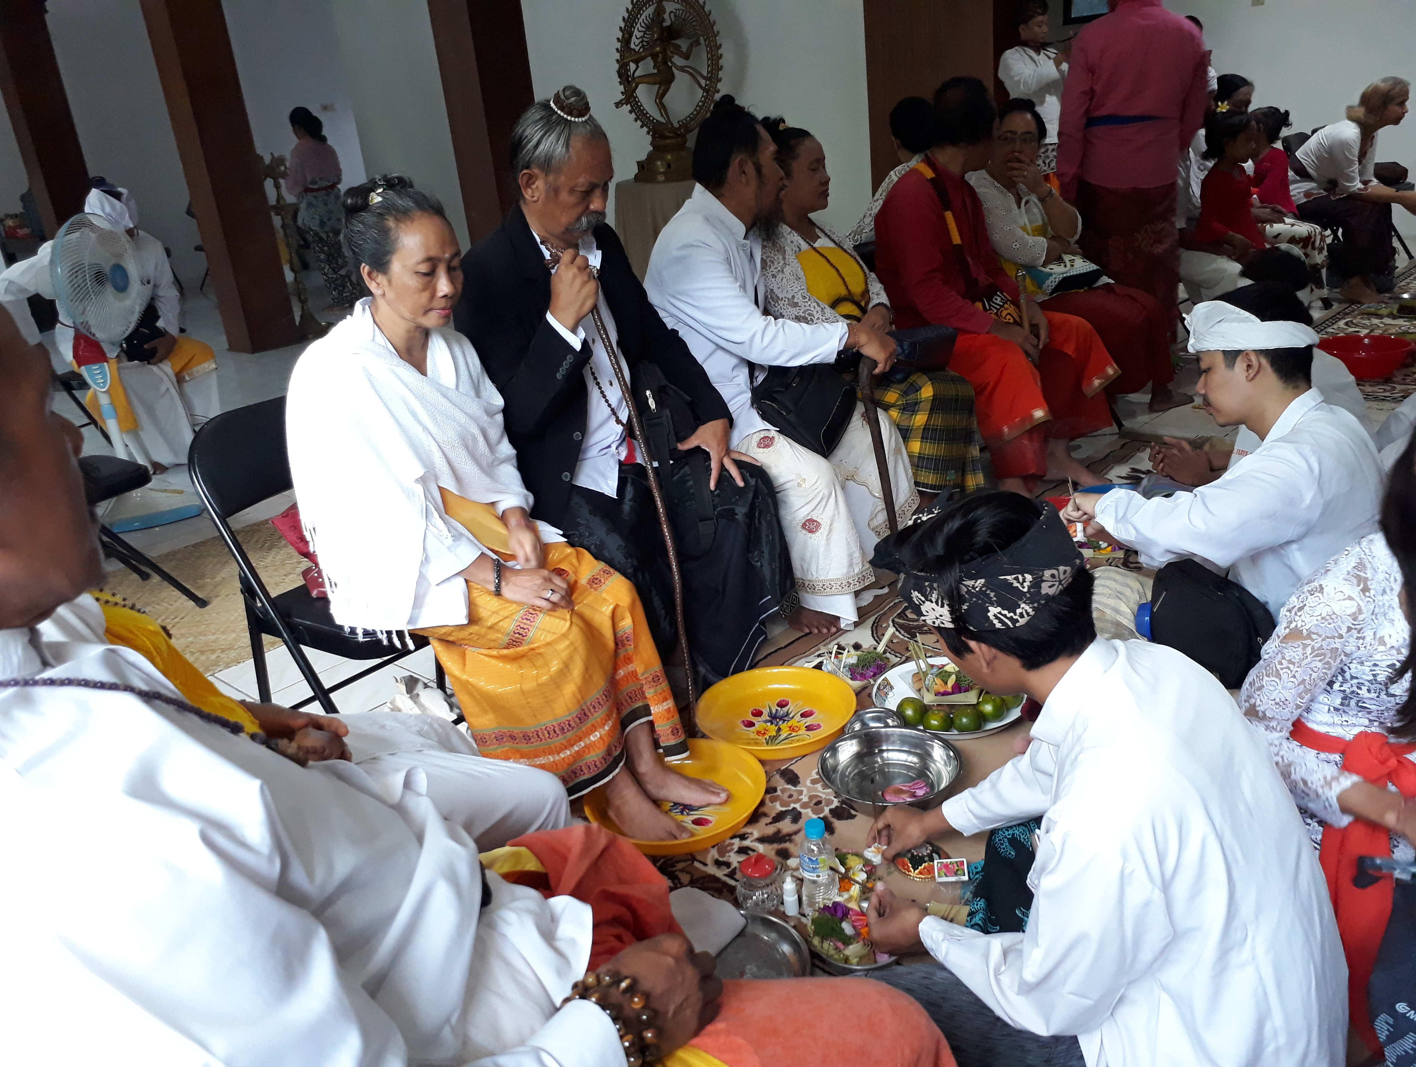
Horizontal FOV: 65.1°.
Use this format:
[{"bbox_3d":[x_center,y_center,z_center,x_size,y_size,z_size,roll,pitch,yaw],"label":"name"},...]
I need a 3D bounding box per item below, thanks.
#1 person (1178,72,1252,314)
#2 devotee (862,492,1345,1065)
[{"bbox_3d":[2.393,-1.483,5.102,0.580,1.160,0.450,8,25,32],"label":"person"},{"bbox_3d":[0.426,0.350,1.327,0.700,0.850,0.580,9,25,34],"label":"devotee"}]

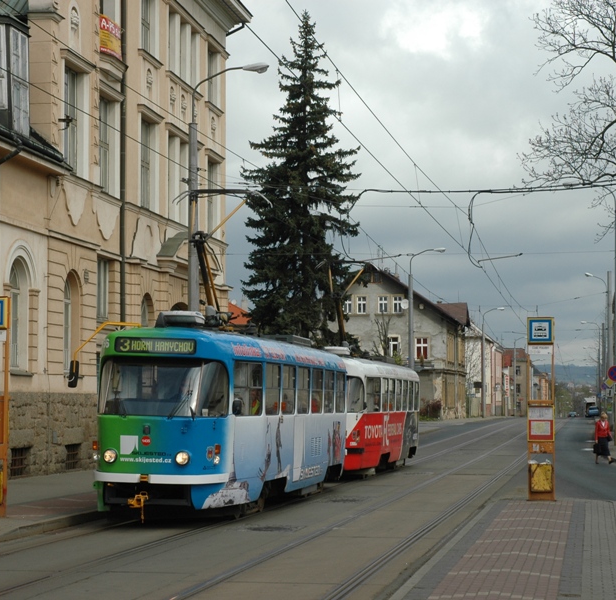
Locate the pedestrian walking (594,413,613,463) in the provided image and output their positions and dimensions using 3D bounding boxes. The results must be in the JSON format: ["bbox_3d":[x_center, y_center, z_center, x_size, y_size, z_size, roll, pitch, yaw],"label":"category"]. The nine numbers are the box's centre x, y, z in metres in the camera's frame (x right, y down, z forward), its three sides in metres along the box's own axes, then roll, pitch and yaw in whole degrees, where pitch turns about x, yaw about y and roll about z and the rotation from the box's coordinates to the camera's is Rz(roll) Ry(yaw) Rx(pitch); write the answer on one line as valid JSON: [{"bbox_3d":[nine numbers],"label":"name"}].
[{"bbox_3d":[9.181,4.296,51.337,0.550,1.610,0.500,2,-4,-33],"label":"pedestrian walking"}]

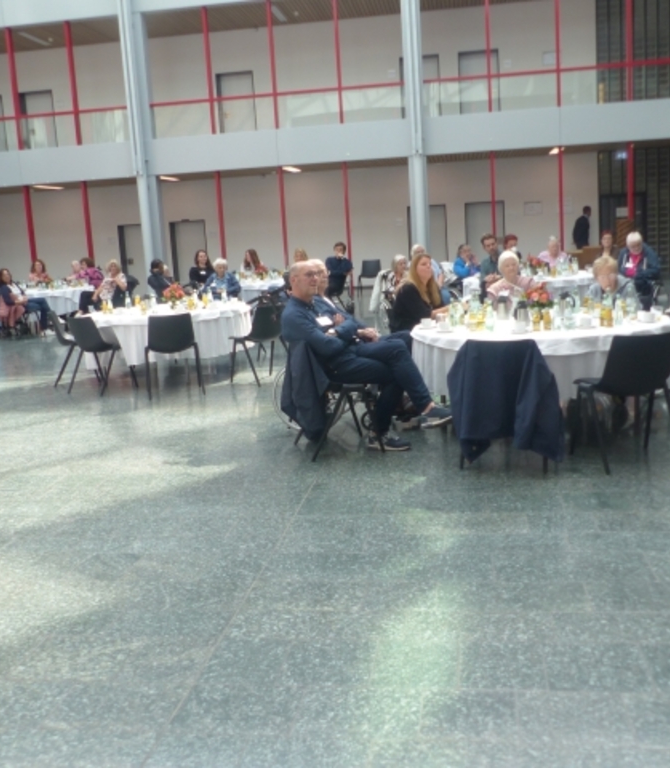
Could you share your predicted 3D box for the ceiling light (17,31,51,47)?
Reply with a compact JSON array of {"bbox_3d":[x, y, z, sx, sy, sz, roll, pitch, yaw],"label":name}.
[{"bbox_3d":[-8.616,-9.869,24.653,0.160,0.080,1.700,-2,9,8],"label":"ceiling light"}]

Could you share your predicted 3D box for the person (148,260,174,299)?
[{"bbox_3d":[-2.130,-1.026,11.398,0.720,1.260,0.500,-6,10,-14],"label":"person"}]

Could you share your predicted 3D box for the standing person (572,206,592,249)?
[{"bbox_3d":[5.891,-3.395,20.523,0.380,1.740,0.520,-6,10,-14],"label":"standing person"}]

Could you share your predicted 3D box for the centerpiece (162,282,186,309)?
[{"bbox_3d":[-1.812,-0.987,9.623,0.260,0.280,0.260,-2,11,9],"label":"centerpiece"}]

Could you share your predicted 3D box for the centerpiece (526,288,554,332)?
[{"bbox_3d":[1.458,-0.557,6.130,0.210,0.280,0.210,-4,10,0],"label":"centerpiece"}]

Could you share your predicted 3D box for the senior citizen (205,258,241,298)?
[{"bbox_3d":[-1.344,-0.837,10.293,0.520,1.260,0.720,-2,10,8],"label":"senior citizen"}]

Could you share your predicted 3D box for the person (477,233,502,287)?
[{"bbox_3d":[2.169,-1.239,11.226,0.520,1.390,0.750,-10,12,-36],"label":"person"}]

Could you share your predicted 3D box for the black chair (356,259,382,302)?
[{"bbox_3d":[0.695,-2.028,17.222,0.520,0.820,0.540,1,11,22],"label":"black chair"}]

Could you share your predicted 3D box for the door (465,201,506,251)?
[{"bbox_3d":[3.769,-3.514,21.329,0.970,2.030,0.120,-2,11,9],"label":"door"}]

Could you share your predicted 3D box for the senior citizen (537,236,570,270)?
[{"bbox_3d":[3.425,-1.629,13.365,0.500,1.320,0.750,-3,9,5],"label":"senior citizen"}]

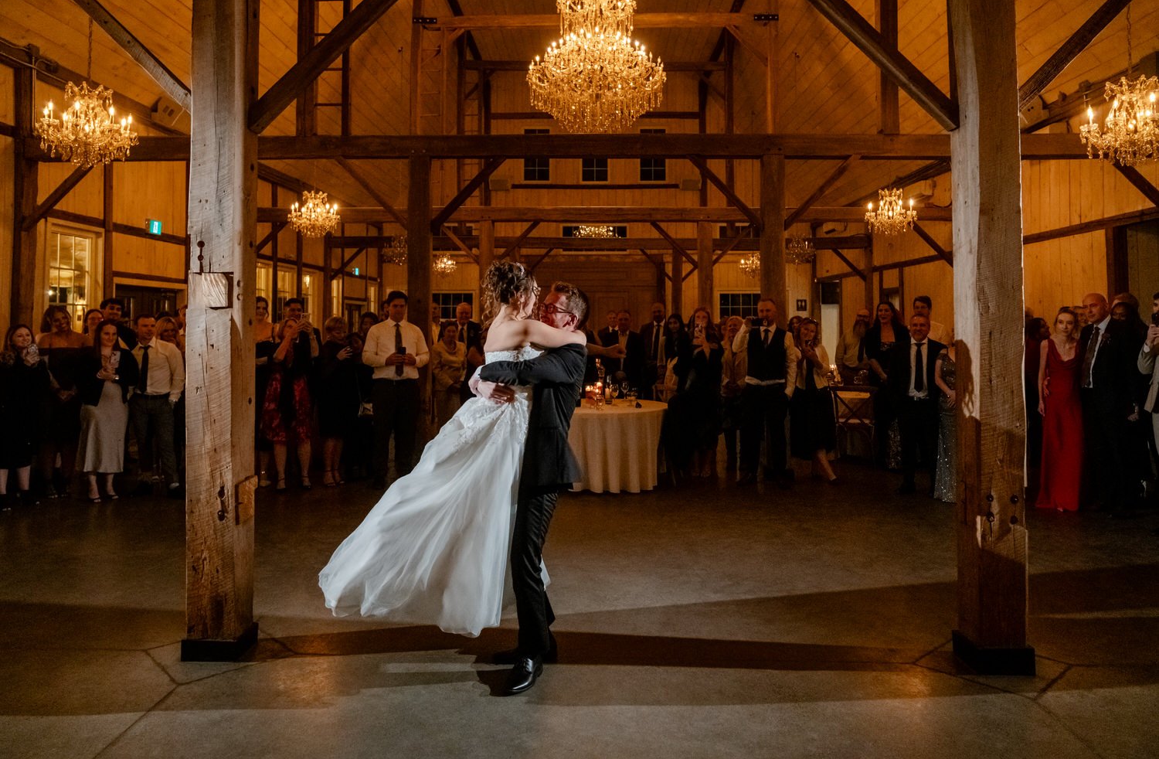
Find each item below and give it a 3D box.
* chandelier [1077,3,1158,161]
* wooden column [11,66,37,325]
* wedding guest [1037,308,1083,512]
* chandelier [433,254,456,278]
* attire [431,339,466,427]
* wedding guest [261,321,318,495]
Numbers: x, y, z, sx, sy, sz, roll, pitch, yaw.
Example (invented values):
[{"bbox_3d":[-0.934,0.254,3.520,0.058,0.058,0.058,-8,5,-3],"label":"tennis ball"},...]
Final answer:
[{"bbox_3d":[4.087,-2.191,5.750,0.680,1.200,0.680,0,3,1],"label":"chandelier"},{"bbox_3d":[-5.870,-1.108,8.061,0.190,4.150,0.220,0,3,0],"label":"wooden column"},{"bbox_3d":[4.069,0.236,6.534,0.410,1.690,0.310,2,4,25],"label":"wedding guest"},{"bbox_3d":[-3.371,-2.851,19.300,0.630,0.640,0.630,0,3,0],"label":"chandelier"},{"bbox_3d":[-1.523,0.201,9.038,0.410,1.340,0.270,0,4,-7],"label":"attire"},{"bbox_3d":[-2.809,0.220,7.500,0.540,1.680,0.460,-2,4,-30],"label":"wedding guest"}]

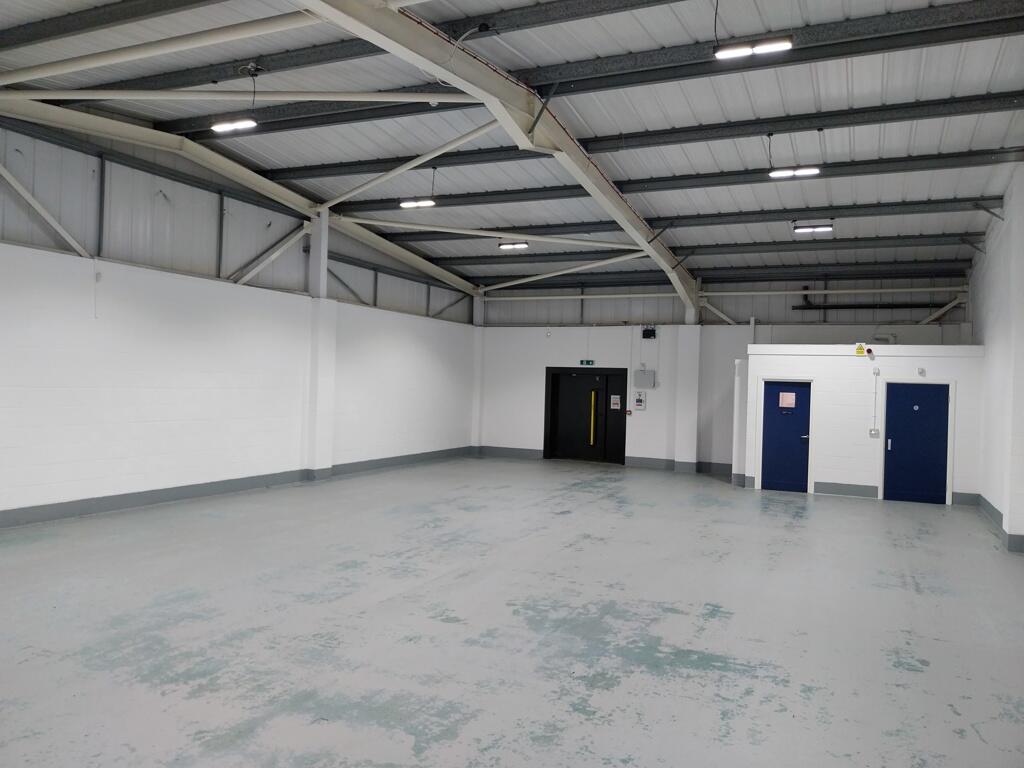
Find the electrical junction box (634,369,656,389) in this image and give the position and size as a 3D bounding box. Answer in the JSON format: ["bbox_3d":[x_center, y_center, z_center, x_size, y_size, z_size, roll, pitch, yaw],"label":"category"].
[{"bbox_3d":[2.976,-0.115,17.214,0.460,0.430,0.150,2,0,25],"label":"electrical junction box"}]

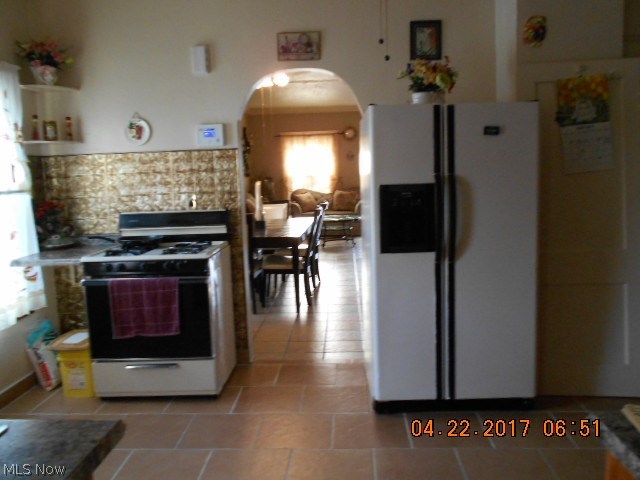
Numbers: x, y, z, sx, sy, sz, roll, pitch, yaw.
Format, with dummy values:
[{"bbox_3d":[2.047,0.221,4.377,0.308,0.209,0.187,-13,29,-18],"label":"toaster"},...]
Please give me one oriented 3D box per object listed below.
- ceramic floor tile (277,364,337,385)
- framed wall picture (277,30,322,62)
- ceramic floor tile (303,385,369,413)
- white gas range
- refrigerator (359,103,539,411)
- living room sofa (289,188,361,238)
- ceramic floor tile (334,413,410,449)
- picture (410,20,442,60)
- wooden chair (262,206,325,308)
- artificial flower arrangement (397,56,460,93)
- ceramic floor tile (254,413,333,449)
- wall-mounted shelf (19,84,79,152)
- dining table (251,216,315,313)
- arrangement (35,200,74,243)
[{"bbox_3d":[-0.088,0.949,3.629,0.407,0.012,0.398,-1,7,2],"label":"ceramic floor tile"},{"bbox_3d":[-0.138,-1.325,3.551,0.303,0.189,0.020,-1,7,2],"label":"framed wall picture"},{"bbox_3d":[0.092,0.992,3.224,0.401,0.012,0.401,-1,7,3],"label":"ceramic floor tile"},{"bbox_3d":[-1.015,0.410,3.408,0.760,1.156,0.670,-1,7,2],"label":"white gas range"},{"bbox_3d":[0.755,0.085,3.269,0.914,1.744,0.767,-1,7,0],"label":"refrigerator"},{"bbox_3d":[0.165,-0.556,10.662,1.580,0.970,0.880,-1,7,3],"label":"living room sofa"},{"bbox_3d":[0.279,1.042,2.824,0.409,0.012,0.398,-1,7,2],"label":"ceramic floor tile"},{"bbox_3d":[0.728,-1.364,3.540,0.220,0.267,0.020,-1,7,3],"label":"picture"},{"bbox_3d":[-0.309,0.167,5.699,0.626,1.030,0.485,-1,7,2],"label":"wooden chair"},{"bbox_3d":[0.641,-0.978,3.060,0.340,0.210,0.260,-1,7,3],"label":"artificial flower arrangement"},{"bbox_3d":[-0.130,1.049,2.841,0.409,0.012,0.398,-1,7,2],"label":"ceramic floor tile"},{"bbox_3d":[-1.843,-0.851,3.571,0.293,0.414,0.242,-1,7,2],"label":"wall-mounted shelf"},{"bbox_3d":[-0.604,0.234,6.249,0.960,0.773,2.222,-1,7,2],"label":"dining table"},{"bbox_3d":[-1.845,-0.125,3.597,0.260,0.290,0.230,-1,7,3],"label":"arrangement"}]

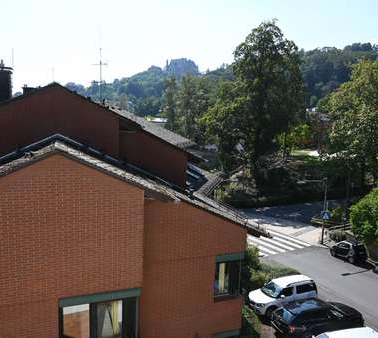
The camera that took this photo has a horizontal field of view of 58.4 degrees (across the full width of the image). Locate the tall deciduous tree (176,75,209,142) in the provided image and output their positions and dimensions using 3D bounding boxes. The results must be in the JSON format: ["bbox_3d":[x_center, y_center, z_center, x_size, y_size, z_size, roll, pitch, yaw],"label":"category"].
[{"bbox_3d":[0.532,-8.640,57.355,5.653,14.332,5.653,2,8,0],"label":"tall deciduous tree"}]

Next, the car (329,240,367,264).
[{"bbox_3d":[12.975,6.569,27.623,1.530,1.550,2.550,-2,9,-27],"label":"car"}]

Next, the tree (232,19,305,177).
[{"bbox_3d":[10.557,-8.720,45.176,9.757,21.589,9.757,4,8,12],"label":"tree"}]

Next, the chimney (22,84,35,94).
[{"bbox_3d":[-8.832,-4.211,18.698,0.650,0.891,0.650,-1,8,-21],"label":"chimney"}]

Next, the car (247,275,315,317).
[{"bbox_3d":[5.583,7.646,20.670,4.220,1.680,1.820,-1,9,-22],"label":"car"}]

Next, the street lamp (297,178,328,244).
[{"bbox_3d":[10.542,3.811,29.253,3.450,5.870,0.300,-2,9,-25],"label":"street lamp"}]

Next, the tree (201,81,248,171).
[{"bbox_3d":[4.760,-5.222,45.692,6.065,13.094,6.065,3,8,6],"label":"tree"}]

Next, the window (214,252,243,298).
[{"bbox_3d":[1.281,3.475,11.100,1.124,1.534,0.180,-1,8,-21],"label":"window"}]

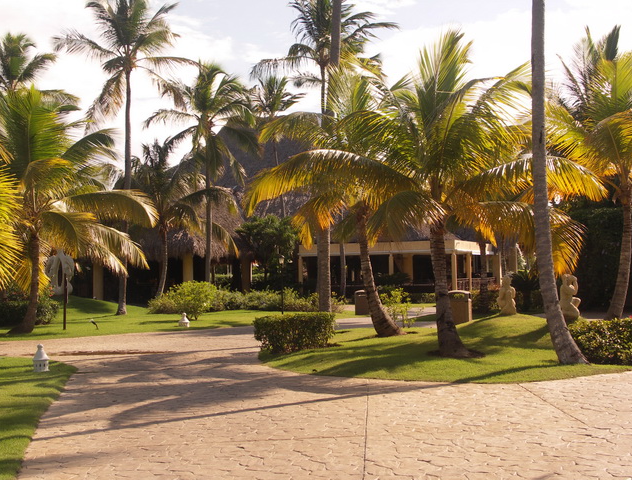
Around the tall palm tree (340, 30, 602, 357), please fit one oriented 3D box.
[{"bbox_3d":[2.729,-0.821,20.900,4.600,5.750,4.500,0,-2,0],"label":"tall palm tree"}]

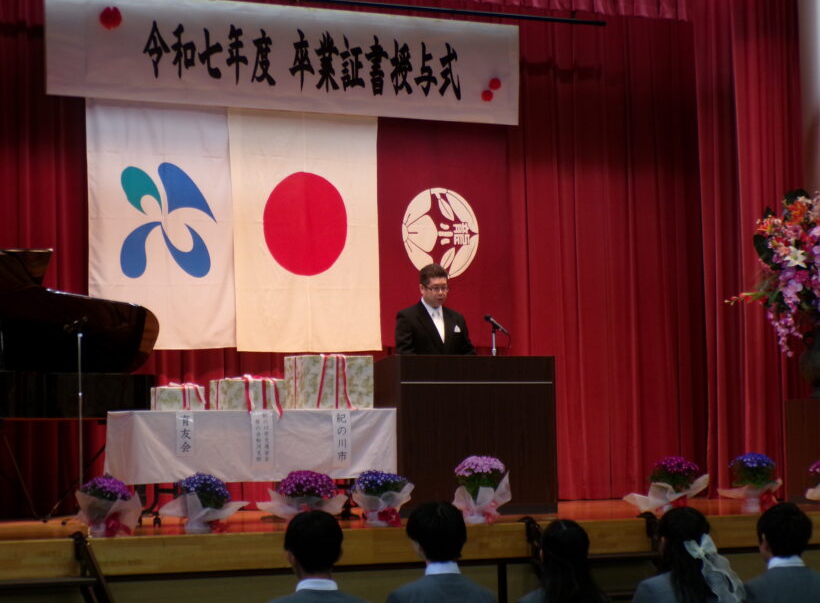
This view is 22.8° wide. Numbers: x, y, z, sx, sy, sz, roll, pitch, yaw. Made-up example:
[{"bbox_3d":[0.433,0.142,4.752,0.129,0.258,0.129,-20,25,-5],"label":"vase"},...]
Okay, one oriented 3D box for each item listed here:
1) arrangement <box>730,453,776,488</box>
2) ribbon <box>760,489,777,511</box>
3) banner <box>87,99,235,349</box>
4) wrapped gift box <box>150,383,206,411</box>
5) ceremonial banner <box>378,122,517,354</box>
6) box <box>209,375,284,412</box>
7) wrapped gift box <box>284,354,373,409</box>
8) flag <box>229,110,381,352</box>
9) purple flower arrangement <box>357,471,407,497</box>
[{"bbox_3d":[2.166,1.065,12.847,0.290,0.225,0.280,-1,-4,0],"label":"arrangement"},{"bbox_3d":[2.251,1.245,12.775,0.110,0.150,0.080,1,-5,-27],"label":"ribbon"},{"bbox_3d":[-1.694,-0.551,14.089,1.121,1.771,0.050,1,-5,-27],"label":"banner"},{"bbox_3d":[-1.441,0.611,12.669,0.293,0.150,0.160,1,-5,-27],"label":"wrapped gift box"},{"bbox_3d":[0.231,-0.529,15.089,1.194,1.752,0.050,1,-5,-27],"label":"ceremonial banner"},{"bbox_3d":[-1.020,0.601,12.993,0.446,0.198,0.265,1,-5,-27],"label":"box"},{"bbox_3d":[-0.523,0.534,13.164,0.492,0.343,0.300,1,-5,-27],"label":"wrapped gift box"},{"bbox_3d":[-0.739,-0.553,14.552,1.148,1.833,0.050,1,-5,-27],"label":"flag"},{"bbox_3d":[-0.164,1.046,11.704,0.310,0.155,0.280,1,-5,-27],"label":"purple flower arrangement"}]

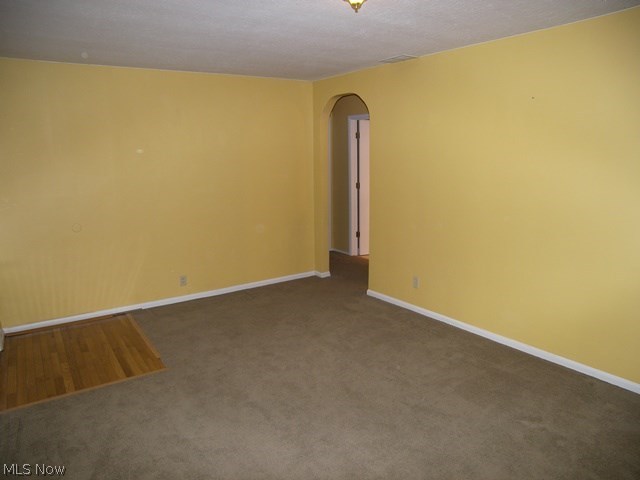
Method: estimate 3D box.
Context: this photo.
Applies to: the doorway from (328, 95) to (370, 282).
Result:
[{"bbox_3d":[0.338,-0.532,5.171,0.129,2.198,0.861,-8,13,-34],"label":"doorway"}]

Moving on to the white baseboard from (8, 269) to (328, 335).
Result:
[{"bbox_3d":[-1.413,0.623,4.856,3.366,0.077,0.030,-9,13,-35],"label":"white baseboard"}]

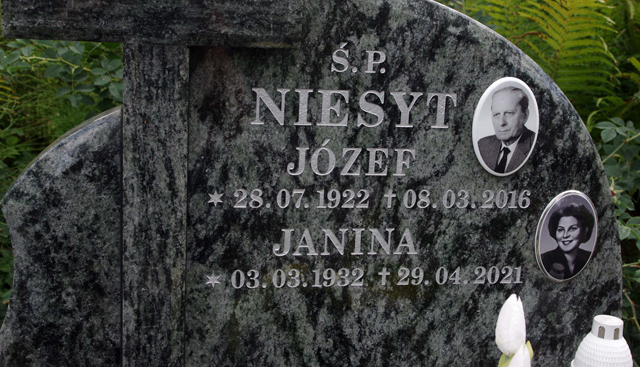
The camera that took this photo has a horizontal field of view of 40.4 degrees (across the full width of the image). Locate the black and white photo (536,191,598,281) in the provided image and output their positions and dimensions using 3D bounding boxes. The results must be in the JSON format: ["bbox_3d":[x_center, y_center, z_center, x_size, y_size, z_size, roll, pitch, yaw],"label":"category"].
[{"bbox_3d":[0.319,0.069,1.115,0.086,0.120,0.010,0,13,-12],"label":"black and white photo"}]

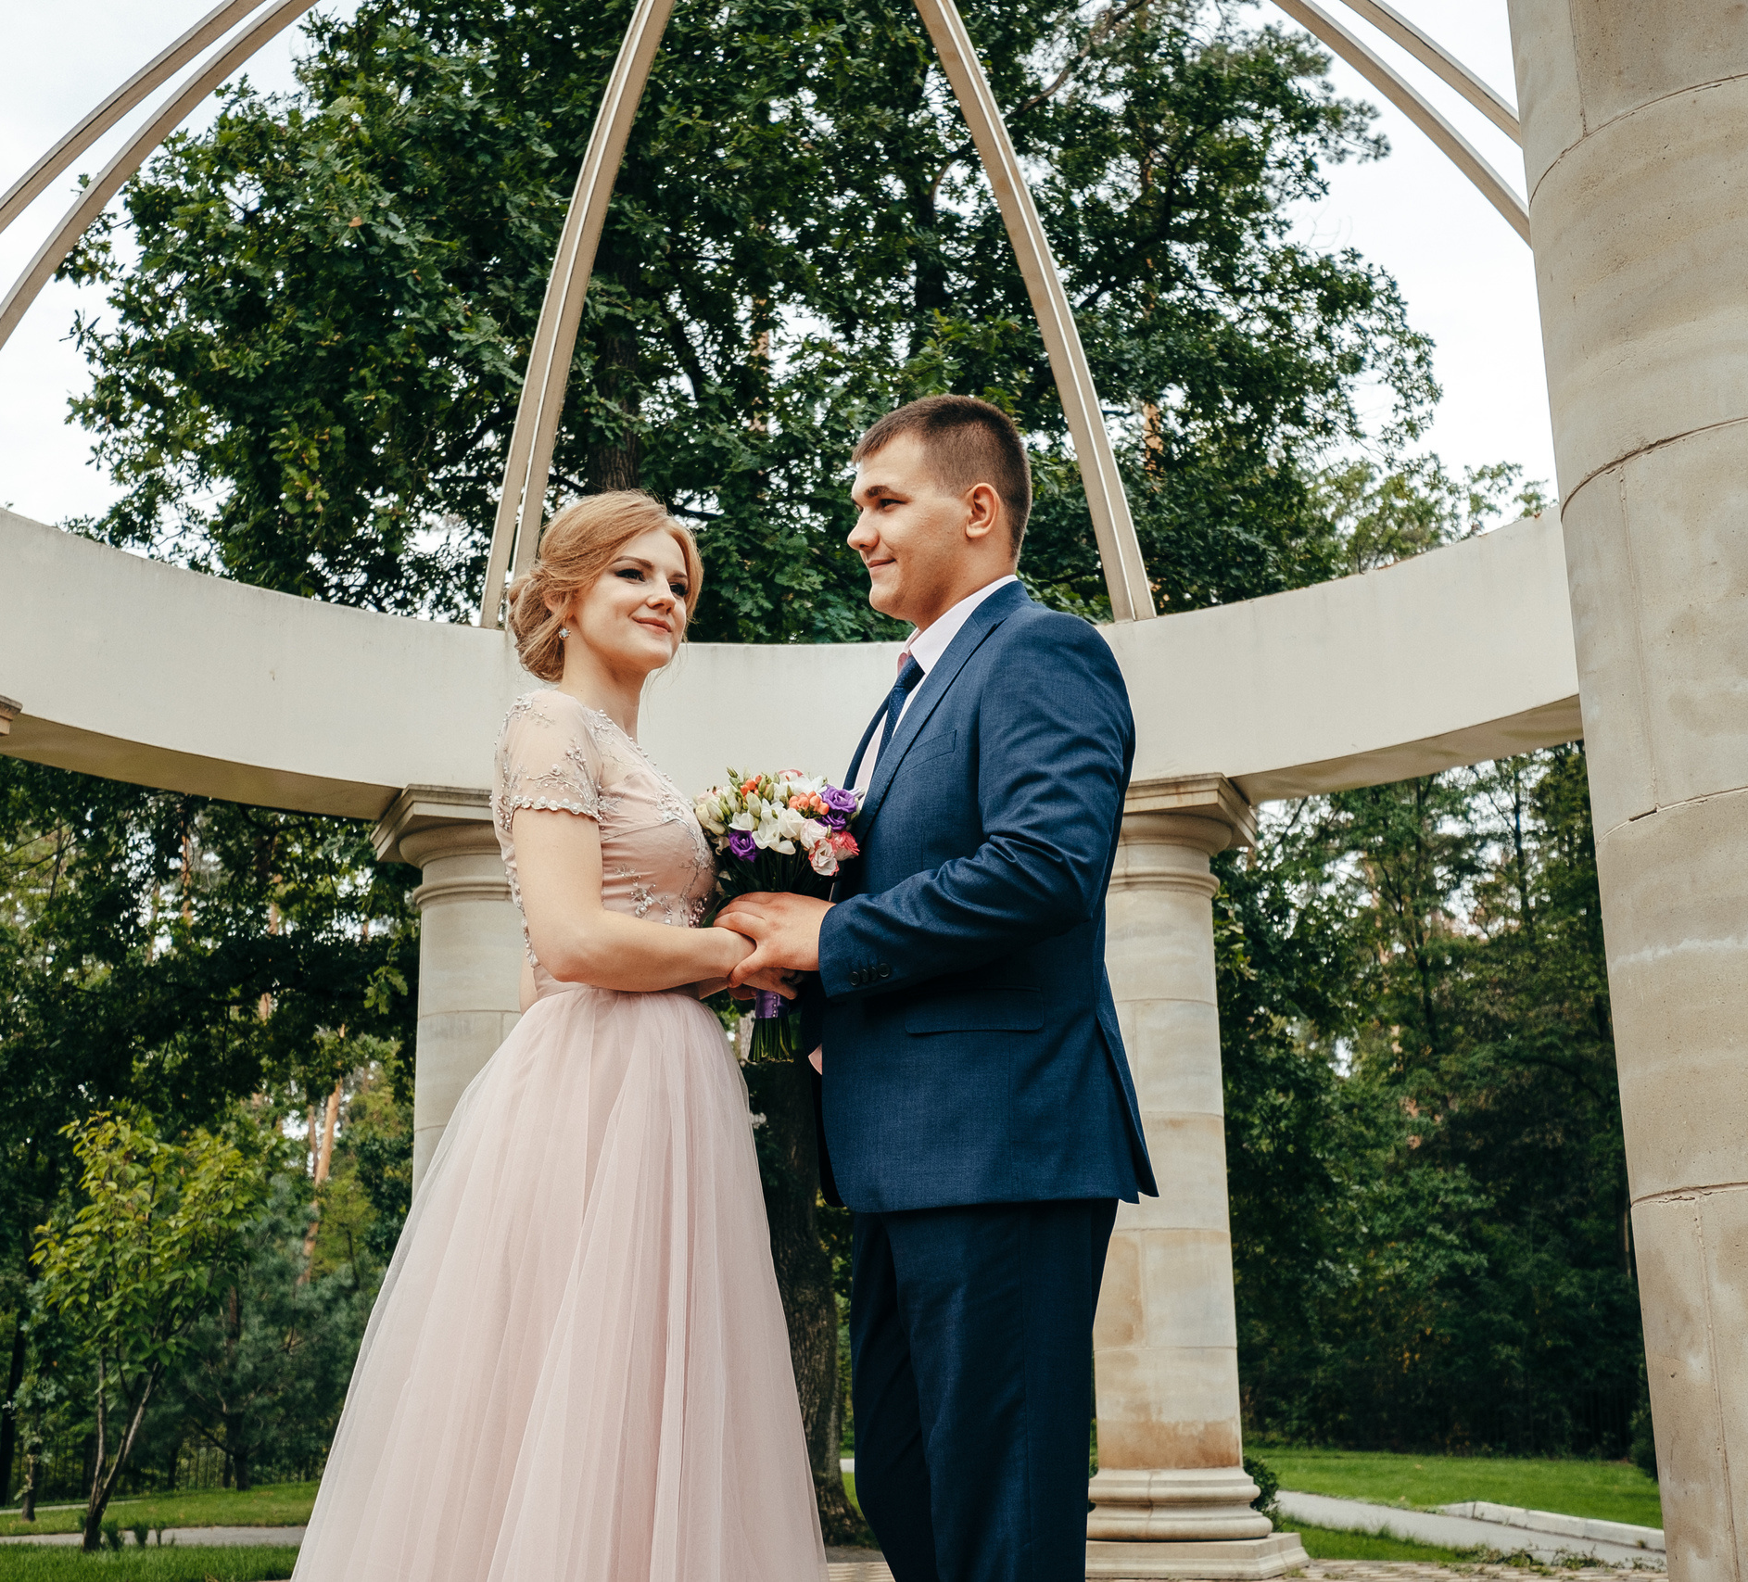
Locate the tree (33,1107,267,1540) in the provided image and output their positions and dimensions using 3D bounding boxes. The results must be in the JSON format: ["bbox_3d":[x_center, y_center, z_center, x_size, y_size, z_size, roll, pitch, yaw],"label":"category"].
[{"bbox_3d":[-4.146,3.055,12.464,1.330,2.430,1.300,-1,-16,0],"label":"tree"}]

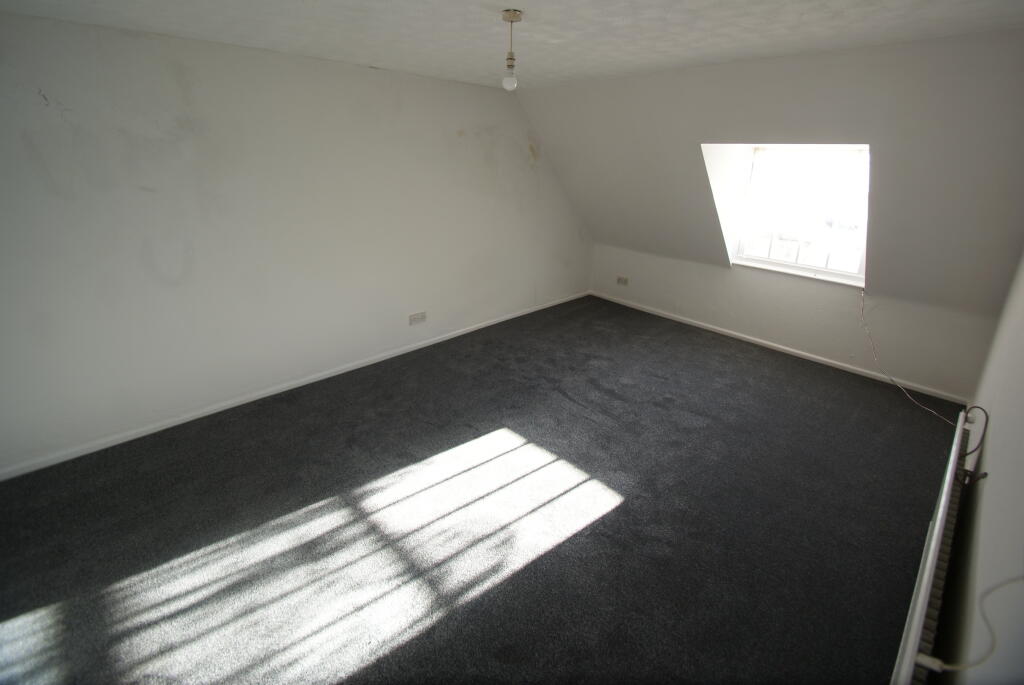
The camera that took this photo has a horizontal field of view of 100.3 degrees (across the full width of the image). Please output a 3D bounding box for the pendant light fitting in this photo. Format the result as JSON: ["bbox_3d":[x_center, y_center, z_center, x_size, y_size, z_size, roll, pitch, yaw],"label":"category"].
[{"bbox_3d":[0.000,-1.232,1.813,0.079,0.283,0.079,1,24,0],"label":"pendant light fitting"}]

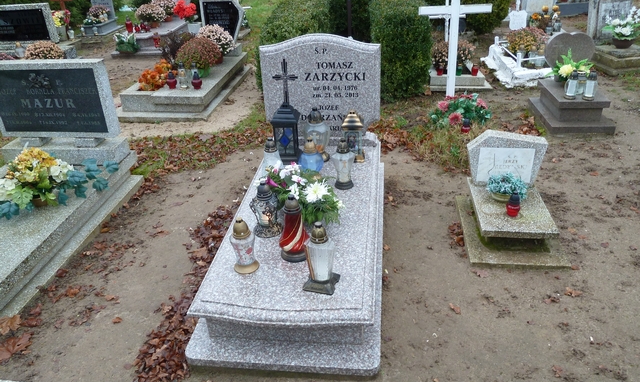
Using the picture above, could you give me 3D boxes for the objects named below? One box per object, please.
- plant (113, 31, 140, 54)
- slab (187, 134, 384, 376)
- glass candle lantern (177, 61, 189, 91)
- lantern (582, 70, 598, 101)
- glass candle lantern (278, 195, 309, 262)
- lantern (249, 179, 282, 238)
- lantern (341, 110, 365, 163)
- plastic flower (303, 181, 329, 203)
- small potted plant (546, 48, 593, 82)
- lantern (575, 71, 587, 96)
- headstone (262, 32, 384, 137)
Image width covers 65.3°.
[{"bbox_3d":[-2.770,-2.118,7.160,0.340,0.260,0.280,1,29,7],"label":"plant"},{"bbox_3d":[-0.058,0.168,2.826,0.830,0.263,1.909,1,29,7],"label":"slab"},{"bbox_3d":[-1.398,-1.178,5.088,0.098,0.254,0.098,1,30,7],"label":"glass candle lantern"},{"bbox_3d":[2.180,-0.843,4.009,0.093,0.225,0.093,1,29,7],"label":"lantern"},{"bbox_3d":[-0.129,0.166,2.346,0.140,0.342,0.140,1,28,7],"label":"glass candle lantern"},{"bbox_3d":[-0.286,0.086,2.635,0.172,0.301,0.161,1,30,7],"label":"lantern"},{"bbox_3d":[0.216,-0.342,3.133,0.122,0.318,0.122,5,30,14],"label":"lantern"},{"bbox_3d":[-0.018,0.008,2.522,0.115,0.085,0.100,1,29,7],"label":"plastic flower"},{"bbox_3d":[2.200,-1.081,4.384,0.360,0.280,0.260,1,29,7],"label":"small potted plant"},{"bbox_3d":[2.173,-0.893,4.138,0.073,0.188,0.073,1,29,7],"label":"lantern"},{"bbox_3d":[0.013,-0.729,3.529,0.826,0.716,0.085,1,25,7],"label":"headstone"}]

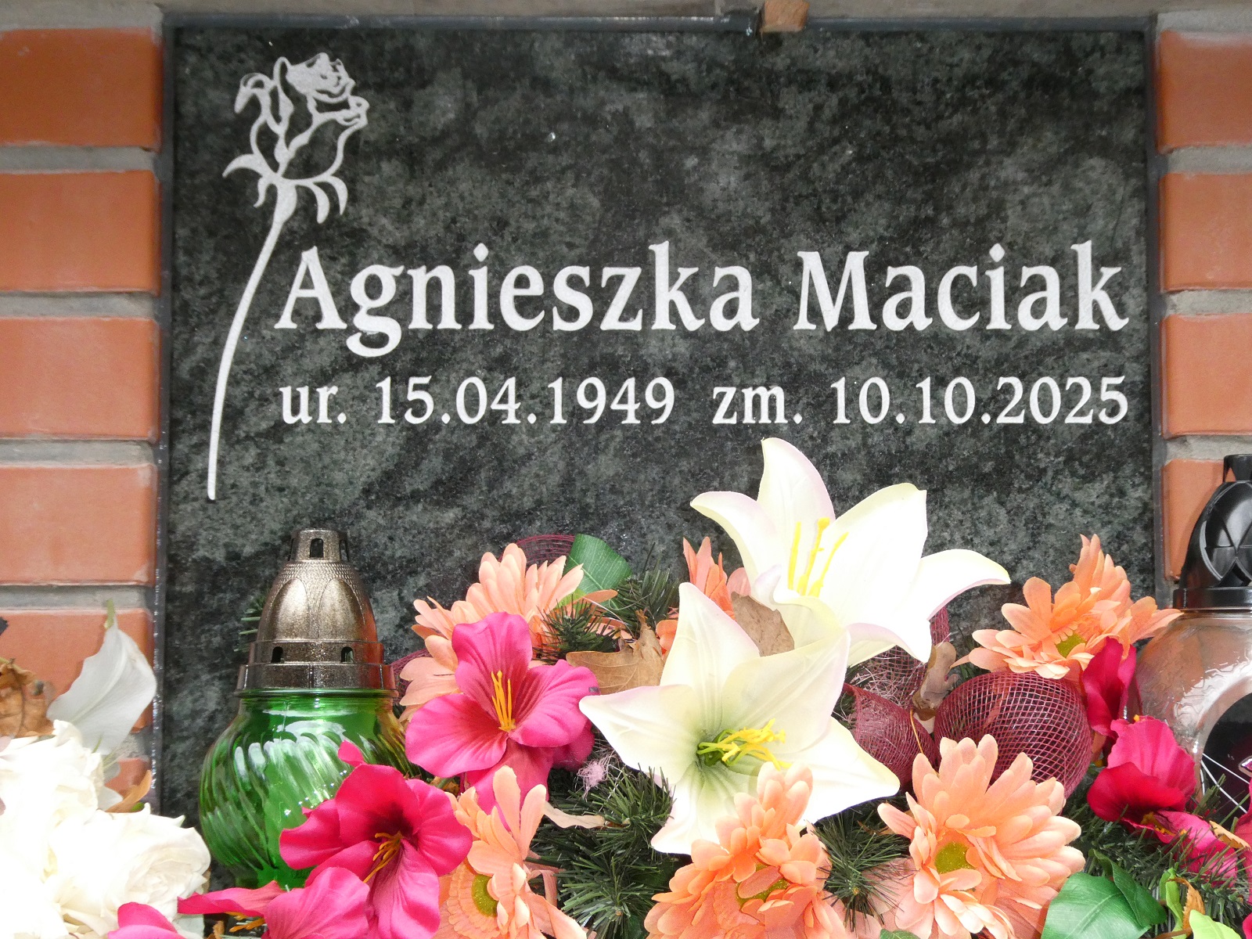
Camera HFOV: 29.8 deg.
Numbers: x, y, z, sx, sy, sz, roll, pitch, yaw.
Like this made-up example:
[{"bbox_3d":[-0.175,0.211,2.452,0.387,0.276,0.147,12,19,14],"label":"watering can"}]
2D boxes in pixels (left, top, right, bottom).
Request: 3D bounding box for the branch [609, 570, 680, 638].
[{"bbox_3d":[0.009,0.067,1.200,0.038,0.038,0.040,0,-3,0],"label":"branch"}]

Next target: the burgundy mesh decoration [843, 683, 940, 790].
[{"bbox_3d":[0.129,0.131,1.155,0.052,0.054,0.045,0,-3,0],"label":"burgundy mesh decoration"}]

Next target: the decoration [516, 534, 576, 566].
[{"bbox_3d":[-0.041,0.045,1.215,0.042,0.030,0.032,0,-3,0],"label":"decoration"}]

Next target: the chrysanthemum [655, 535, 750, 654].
[{"bbox_3d":[0.041,0.066,1.205,0.058,0.064,0.045,0,-21,0],"label":"chrysanthemum"}]

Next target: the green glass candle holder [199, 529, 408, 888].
[{"bbox_3d":[-0.153,0.121,1.160,0.114,0.184,0.114,0,-4,0],"label":"green glass candle holder"}]

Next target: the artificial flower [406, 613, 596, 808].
[{"bbox_3d":[-0.058,0.112,1.090,0.088,0.090,0.055,0,-24,0],"label":"artificial flower"}]

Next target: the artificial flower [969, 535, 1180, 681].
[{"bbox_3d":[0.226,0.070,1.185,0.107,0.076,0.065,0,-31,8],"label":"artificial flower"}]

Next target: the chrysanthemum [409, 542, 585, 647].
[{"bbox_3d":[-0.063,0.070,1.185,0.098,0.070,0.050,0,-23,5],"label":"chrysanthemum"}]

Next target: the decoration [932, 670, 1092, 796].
[{"bbox_3d":[0.180,0.125,1.095,0.073,0.062,0.058,0,-4,0],"label":"decoration"}]

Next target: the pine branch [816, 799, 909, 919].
[{"bbox_3d":[0.105,0.174,1.050,0.045,0.054,0.050,0,-4,0],"label":"pine branch"}]

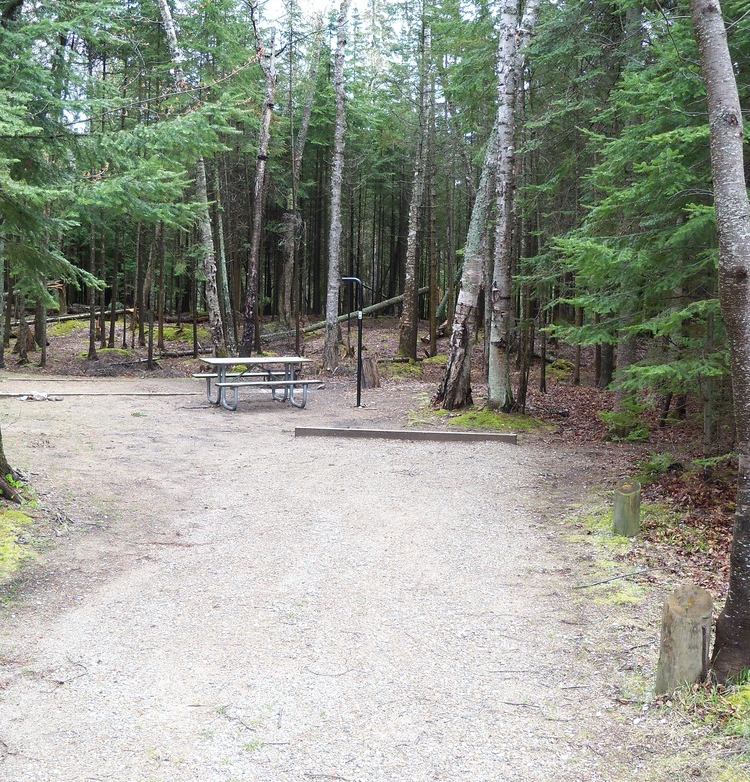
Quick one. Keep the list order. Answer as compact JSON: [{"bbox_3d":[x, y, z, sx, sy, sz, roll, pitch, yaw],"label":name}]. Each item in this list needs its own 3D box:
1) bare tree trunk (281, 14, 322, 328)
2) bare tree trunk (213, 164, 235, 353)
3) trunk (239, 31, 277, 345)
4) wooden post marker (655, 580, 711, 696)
[{"bbox_3d":[-2.268,-6.650,31.493,1.193,9.657,0.700,1,6,-4],"label":"bare tree trunk"},{"bbox_3d":[-3.637,-3.101,24.260,0.480,4.569,0.400,0,6,-9],"label":"bare tree trunk"},{"bbox_3d":[-2.669,-4.374,23.114,0.720,7.361,0.600,1,6,-7],"label":"trunk"},{"bbox_3d":[1.305,1.041,4.279,0.208,0.397,0.220,3,6,17],"label":"wooden post marker"}]

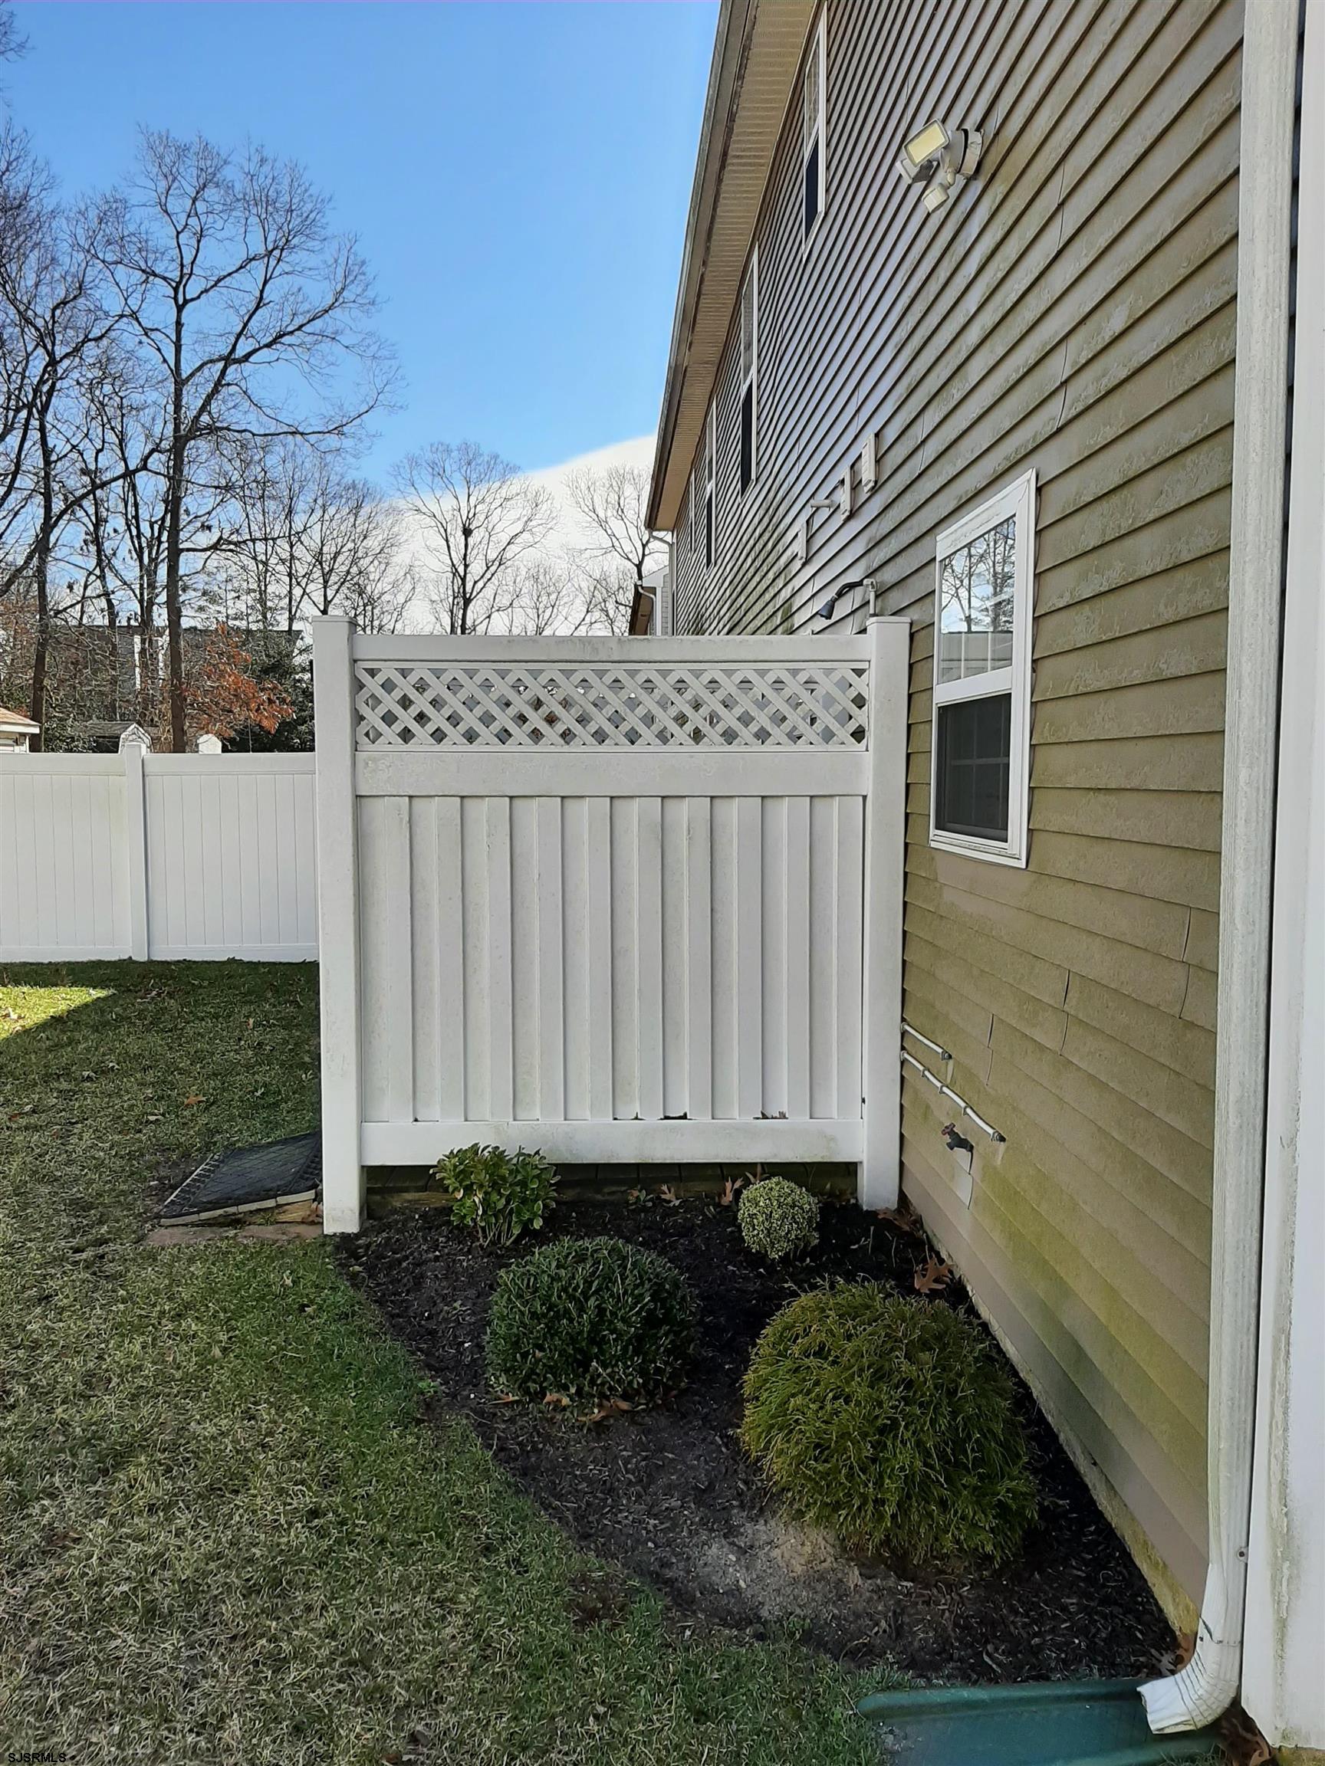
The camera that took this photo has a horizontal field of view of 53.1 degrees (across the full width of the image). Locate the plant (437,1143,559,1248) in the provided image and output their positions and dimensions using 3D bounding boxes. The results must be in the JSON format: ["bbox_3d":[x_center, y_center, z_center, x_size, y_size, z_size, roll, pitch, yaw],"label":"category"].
[{"bbox_3d":[-0.571,1.048,4.500,0.420,0.355,0.370,0,5,-2],"label":"plant"}]

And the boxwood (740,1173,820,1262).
[{"bbox_3d":[0.375,1.082,4.293,0.262,0.262,0.262,0,5,-2],"label":"boxwood"}]

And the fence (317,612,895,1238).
[{"bbox_3d":[-0.169,0.154,4.655,2.050,2.130,0.140,0,5,-2],"label":"fence"}]

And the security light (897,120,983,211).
[{"bbox_3d":[0.769,-1.994,3.707,0.210,0.245,0.210,0,5,-2],"label":"security light"}]

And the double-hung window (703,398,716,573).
[{"bbox_3d":[0.460,-3.842,12.962,0.080,1.520,0.880,0,5,-2],"label":"double-hung window"}]

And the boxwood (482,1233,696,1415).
[{"bbox_3d":[-0.184,1.115,3.417,0.535,0.370,0.530,0,5,-2],"label":"boxwood"}]

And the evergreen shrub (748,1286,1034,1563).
[{"bbox_3d":[0.466,1.100,2.782,0.610,0.465,0.610,0,5,-2],"label":"evergreen shrub"}]

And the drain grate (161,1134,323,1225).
[{"bbox_3d":[-1.525,1.109,5.126,0.570,0.070,0.880,-12,5,-1],"label":"drain grate"}]

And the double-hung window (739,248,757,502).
[{"bbox_3d":[0.615,-3.585,9.445,0.080,1.530,0.880,0,5,-2],"label":"double-hung window"}]

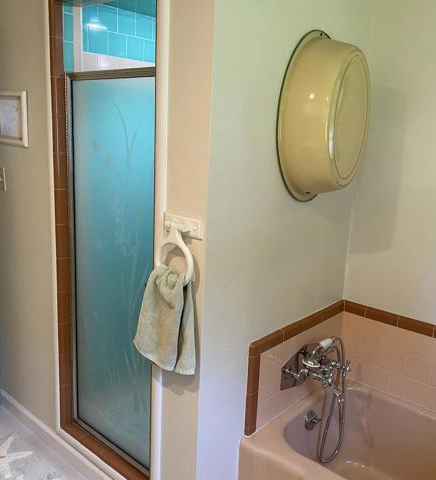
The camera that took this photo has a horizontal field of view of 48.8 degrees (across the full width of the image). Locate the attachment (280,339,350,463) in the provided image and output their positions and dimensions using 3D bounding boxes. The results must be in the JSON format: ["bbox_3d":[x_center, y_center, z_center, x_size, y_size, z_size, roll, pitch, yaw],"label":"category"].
[{"bbox_3d":[0.439,0.723,2.105,0.180,0.585,0.350,13,16,40],"label":"attachment"}]

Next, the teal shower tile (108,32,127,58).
[{"bbox_3d":[-0.488,-0.946,2.336,0.010,0.108,0.109,13,16,40],"label":"teal shower tile"}]

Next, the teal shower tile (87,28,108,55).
[{"bbox_3d":[-0.562,-0.929,2.255,0.010,0.108,0.111,13,16,40],"label":"teal shower tile"}]

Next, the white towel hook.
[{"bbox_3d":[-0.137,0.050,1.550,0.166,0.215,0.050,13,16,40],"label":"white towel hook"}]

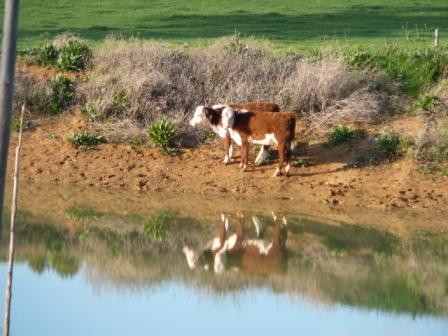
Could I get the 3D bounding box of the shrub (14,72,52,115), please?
[{"bbox_3d":[-3.424,-1.331,81.200,0.680,0.700,0.640,3,3,0],"label":"shrub"}]

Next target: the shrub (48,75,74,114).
[{"bbox_3d":[-2.903,-1.328,81.300,0.460,0.650,0.460,3,3,0],"label":"shrub"}]

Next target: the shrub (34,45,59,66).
[{"bbox_3d":[-3.299,-2.091,84.200,0.450,0.380,0.430,3,3,0],"label":"shrub"}]

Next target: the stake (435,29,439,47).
[{"bbox_3d":[4.136,-2.527,88.000,0.065,0.370,0.065,3,3,0],"label":"stake"}]

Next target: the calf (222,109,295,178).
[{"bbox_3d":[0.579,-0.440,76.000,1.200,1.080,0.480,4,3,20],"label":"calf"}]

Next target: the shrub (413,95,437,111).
[{"bbox_3d":[3.679,-1.190,82.900,0.430,0.280,0.400,3,3,0],"label":"shrub"}]

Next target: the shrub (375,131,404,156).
[{"bbox_3d":[2.894,-0.428,79.200,0.480,0.430,0.460,3,3,0],"label":"shrub"}]

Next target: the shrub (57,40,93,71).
[{"bbox_3d":[-2.784,-2.099,84.500,0.640,0.540,0.600,3,3,0],"label":"shrub"}]

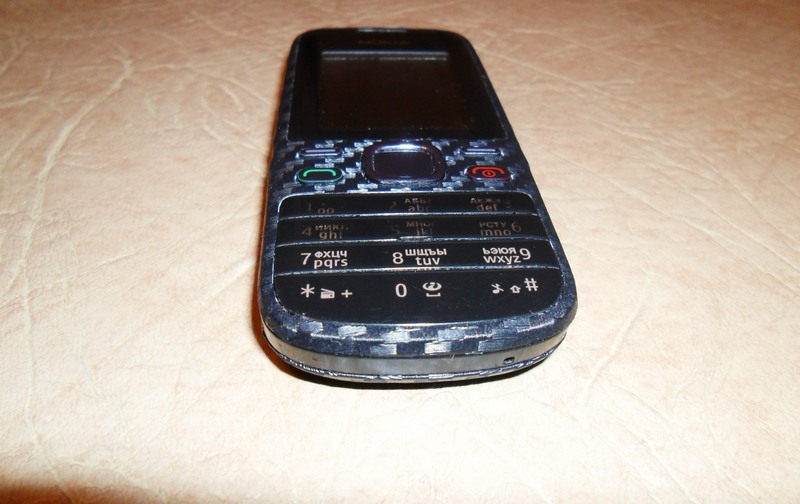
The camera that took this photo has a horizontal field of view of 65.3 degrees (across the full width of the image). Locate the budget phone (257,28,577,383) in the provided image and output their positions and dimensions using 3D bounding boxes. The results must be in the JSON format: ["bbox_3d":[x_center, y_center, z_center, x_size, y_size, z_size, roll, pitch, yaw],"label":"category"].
[{"bbox_3d":[-0.001,-0.019,0.123,0.046,0.014,0.108,-1,39,-5],"label":"budget phone"}]

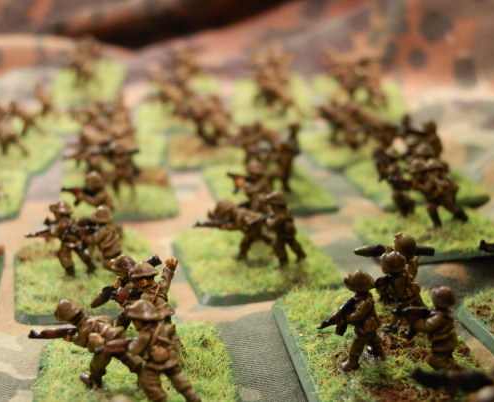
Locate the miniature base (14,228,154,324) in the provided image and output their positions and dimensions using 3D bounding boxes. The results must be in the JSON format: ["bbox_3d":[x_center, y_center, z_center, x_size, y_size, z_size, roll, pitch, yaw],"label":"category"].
[{"bbox_3d":[-0.036,0.016,0.213,0.032,0.004,0.050,-5,16,-13],"label":"miniature base"}]

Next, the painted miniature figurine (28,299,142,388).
[{"bbox_3d":[-0.025,0.023,0.149,0.019,0.014,0.008,-4,15,-9],"label":"painted miniature figurine"}]

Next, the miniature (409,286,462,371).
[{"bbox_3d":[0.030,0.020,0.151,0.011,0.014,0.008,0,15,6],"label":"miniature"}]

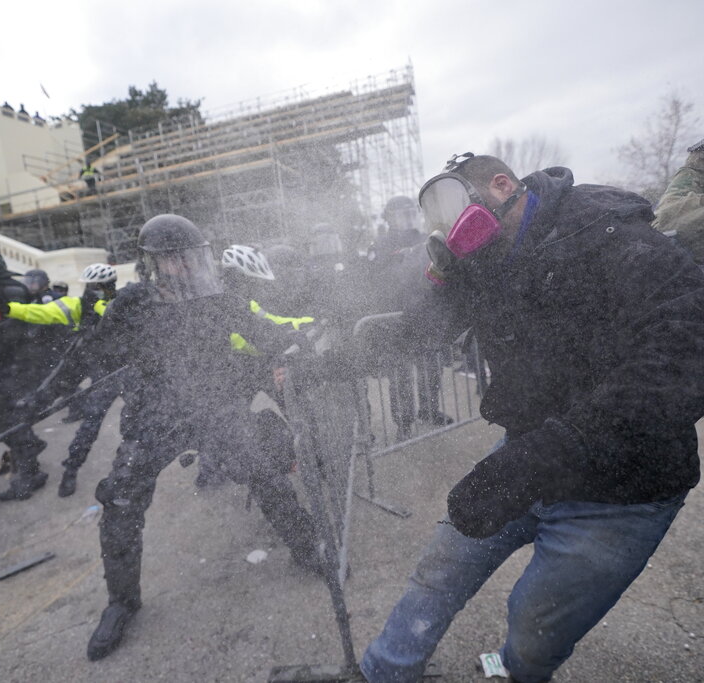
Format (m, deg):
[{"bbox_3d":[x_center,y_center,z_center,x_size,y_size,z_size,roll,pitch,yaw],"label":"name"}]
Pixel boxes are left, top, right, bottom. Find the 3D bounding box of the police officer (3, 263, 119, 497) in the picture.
[{"bbox_3d":[-2.200,0.290,3.500,0.850,1.780,0.600,-10,7,-30],"label":"police officer"}]

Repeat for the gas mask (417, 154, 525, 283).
[{"bbox_3d":[0.300,-0.325,1.190,0.220,0.260,0.200,-24,-5,-29],"label":"gas mask"}]

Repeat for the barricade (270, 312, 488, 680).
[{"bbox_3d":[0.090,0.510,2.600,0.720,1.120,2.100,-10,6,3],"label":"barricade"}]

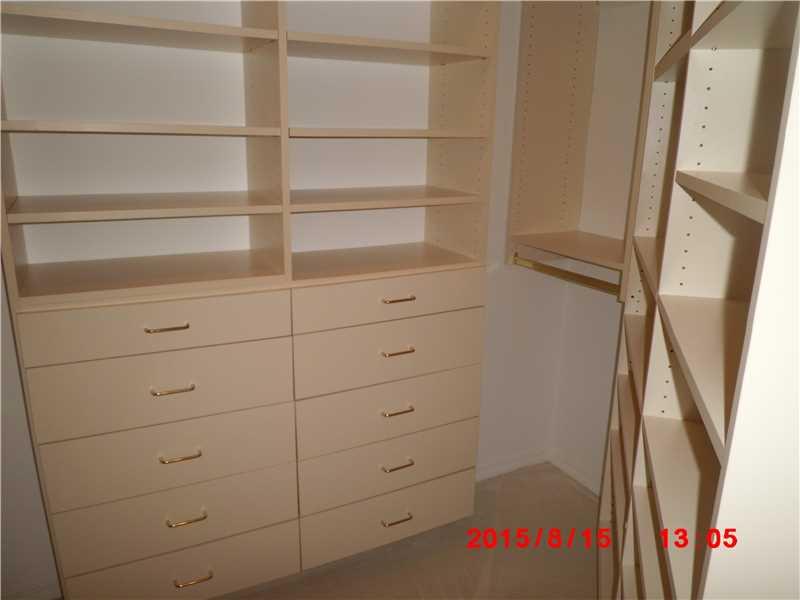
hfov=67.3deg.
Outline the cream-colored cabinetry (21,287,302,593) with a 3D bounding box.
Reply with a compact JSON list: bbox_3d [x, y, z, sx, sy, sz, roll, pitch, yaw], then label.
[{"bbox_3d":[-0.666,0.387,1.743,0.635,0.912,0.383,-7,18,-26],"label":"cream-colored cabinetry"}]

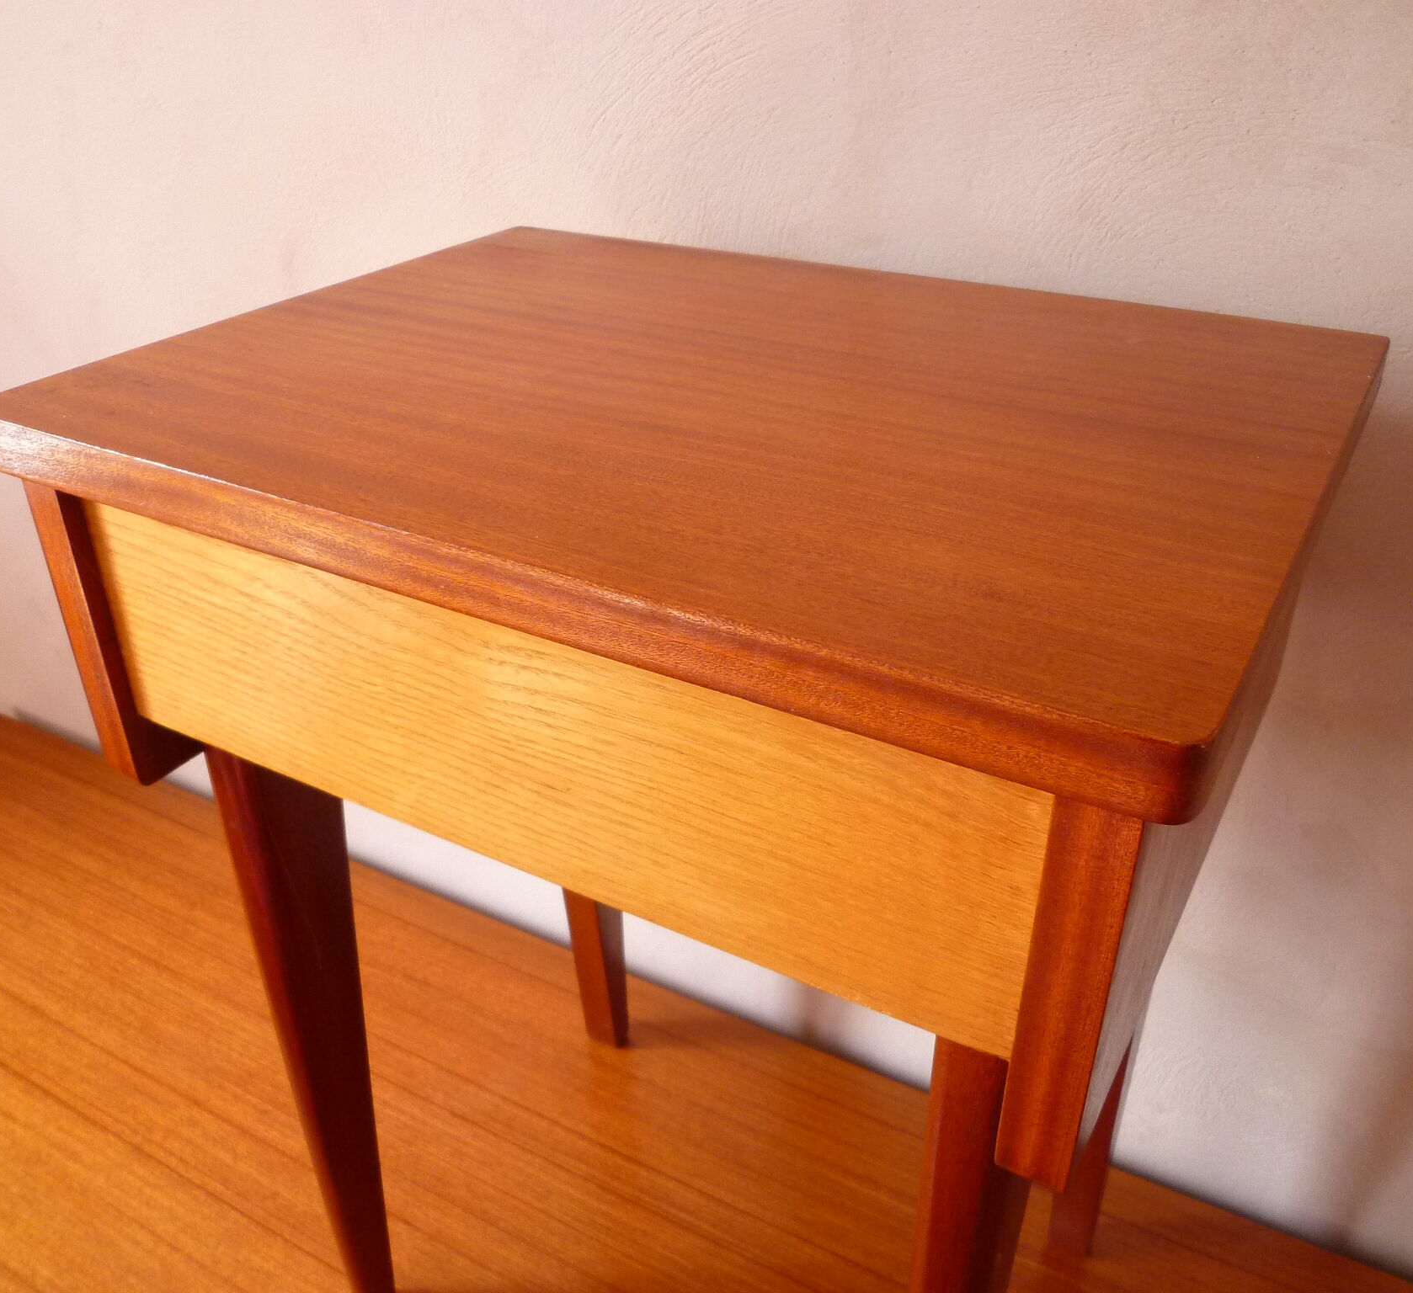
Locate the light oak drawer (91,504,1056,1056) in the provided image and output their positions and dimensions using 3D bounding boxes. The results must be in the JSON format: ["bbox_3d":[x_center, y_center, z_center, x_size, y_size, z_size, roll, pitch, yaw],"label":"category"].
[{"bbox_3d":[-0.006,-0.033,0.499,0.369,0.103,0.267,16,35,26],"label":"light oak drawer"}]

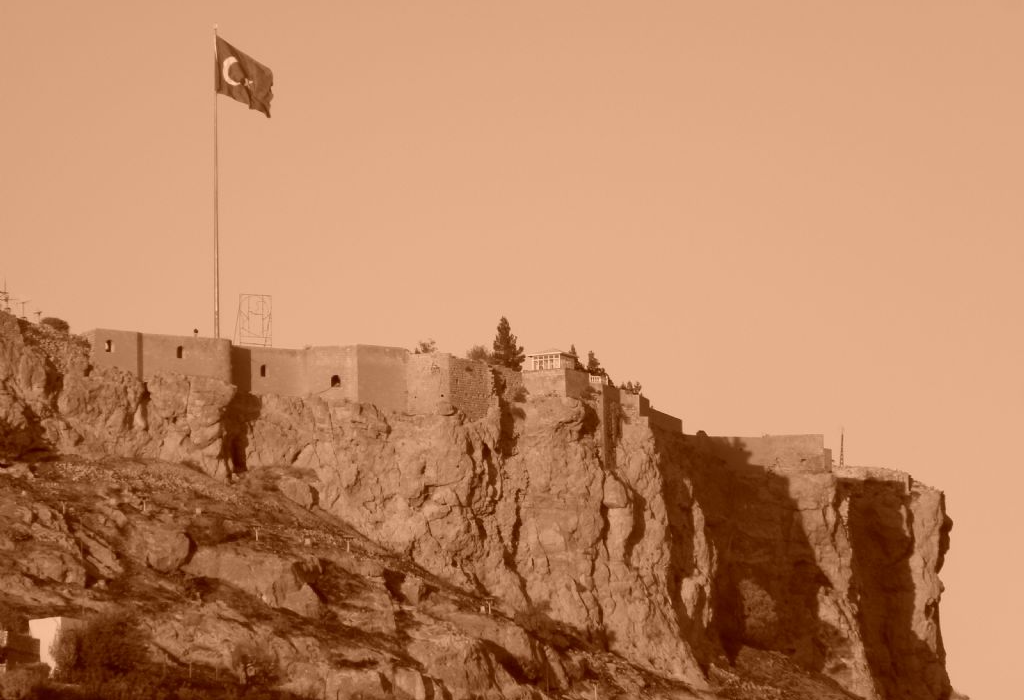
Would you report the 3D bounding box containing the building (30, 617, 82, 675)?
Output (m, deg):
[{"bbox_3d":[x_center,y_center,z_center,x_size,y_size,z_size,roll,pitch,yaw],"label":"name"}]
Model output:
[{"bbox_3d":[-46.330,30.160,680.000,4.400,6.000,4.200,-8,-11,43],"label":"building"}]

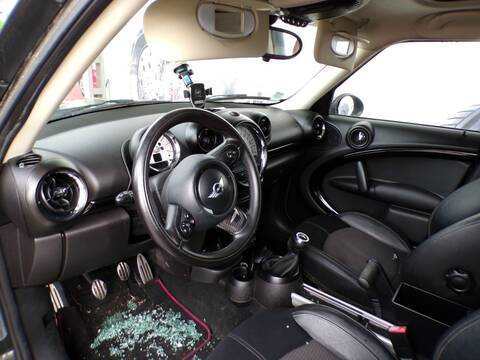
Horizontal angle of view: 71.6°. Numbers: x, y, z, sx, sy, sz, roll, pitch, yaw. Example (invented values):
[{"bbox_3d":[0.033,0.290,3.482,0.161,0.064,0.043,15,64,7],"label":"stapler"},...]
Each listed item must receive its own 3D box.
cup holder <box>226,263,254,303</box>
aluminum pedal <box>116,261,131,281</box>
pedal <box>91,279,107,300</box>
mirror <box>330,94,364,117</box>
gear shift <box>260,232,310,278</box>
[{"bbox_3d":[0.005,0.398,1.275,0.090,0.100,0.090,17,26,40],"label":"cup holder"},{"bbox_3d":[-0.466,0.366,1.330,0.053,0.078,0.020,-20,0,-44],"label":"aluminum pedal"},{"bbox_3d":[-0.527,0.412,1.250,0.054,0.077,0.020,-20,0,-44],"label":"pedal"},{"bbox_3d":[0.587,-0.397,1.830,0.200,0.152,0.105,-13,23,-33],"label":"mirror"},{"bbox_3d":[0.168,0.249,1.175,0.160,0.168,0.120,17,26,40],"label":"gear shift"}]

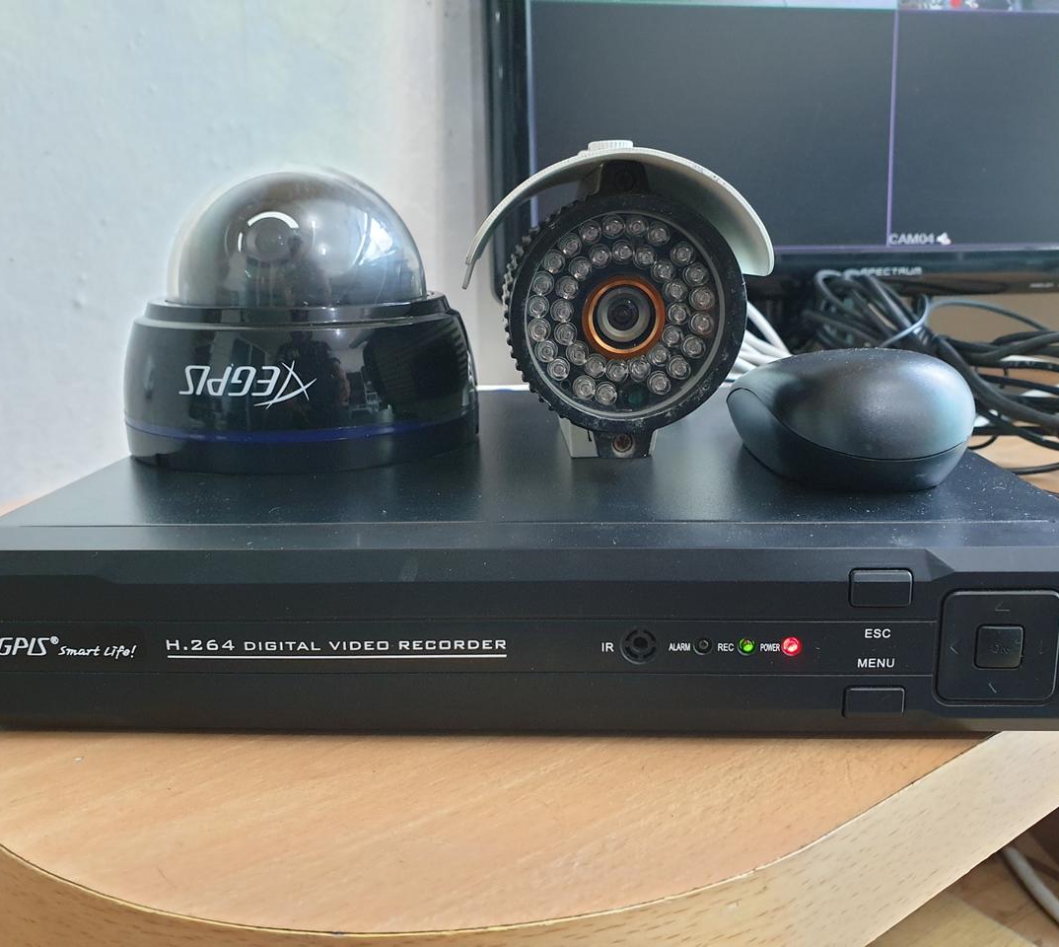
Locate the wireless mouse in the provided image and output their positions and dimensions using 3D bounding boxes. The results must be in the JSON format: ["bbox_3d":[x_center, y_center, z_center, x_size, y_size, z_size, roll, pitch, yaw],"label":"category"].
[{"bbox_3d":[0.086,-0.020,0.258,0.058,0.029,0.097,-1,13,1],"label":"wireless mouse"}]

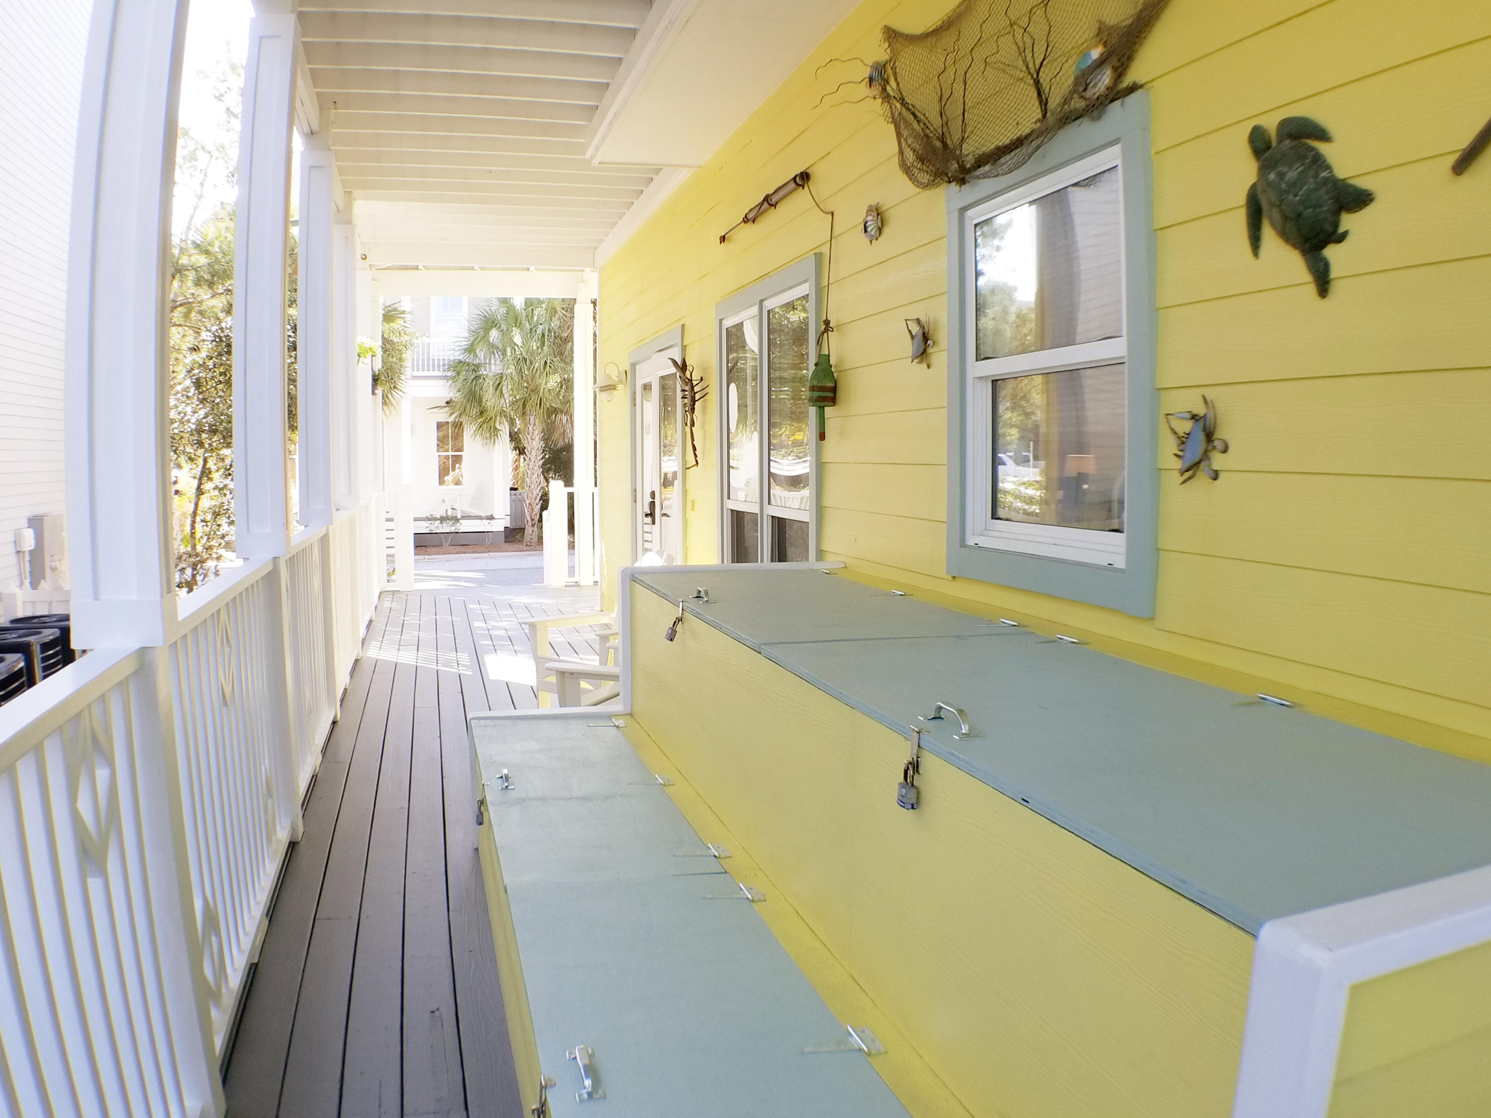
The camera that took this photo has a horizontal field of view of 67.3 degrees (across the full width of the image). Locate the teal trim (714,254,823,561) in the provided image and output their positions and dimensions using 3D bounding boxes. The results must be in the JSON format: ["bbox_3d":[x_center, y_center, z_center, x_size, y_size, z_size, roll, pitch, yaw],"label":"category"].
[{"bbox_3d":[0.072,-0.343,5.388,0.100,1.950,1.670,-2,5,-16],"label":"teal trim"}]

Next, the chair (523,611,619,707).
[{"bbox_3d":[-0.638,0.395,5.887,0.850,0.950,0.740,-5,7,-44],"label":"chair"}]

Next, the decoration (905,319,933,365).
[{"bbox_3d":[0.548,-0.682,3.536,0.055,0.170,0.125,-2,5,-16],"label":"decoration"}]

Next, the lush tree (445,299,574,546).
[{"bbox_3d":[-4.892,-3.475,26.200,4.200,6.300,4.200,-2,5,-16],"label":"lush tree"}]

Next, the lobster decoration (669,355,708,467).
[{"bbox_3d":[-0.321,-0.848,6.494,0.130,0.655,0.380,-2,5,-16],"label":"lobster decoration"}]

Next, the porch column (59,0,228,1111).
[{"bbox_3d":[-1.214,-0.311,2.170,0.195,3.000,0.195,-2,5,-16],"label":"porch column"}]

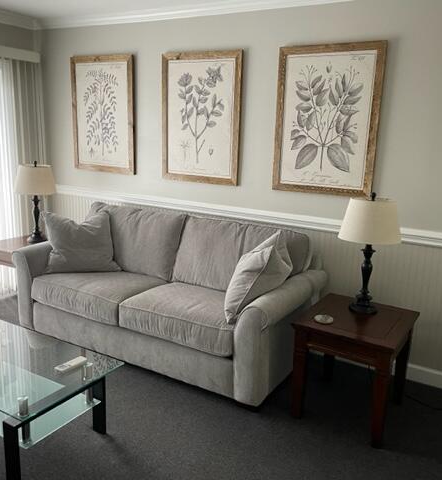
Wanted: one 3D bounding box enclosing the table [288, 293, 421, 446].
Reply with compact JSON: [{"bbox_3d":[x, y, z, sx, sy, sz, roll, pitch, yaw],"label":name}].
[{"bbox_3d":[0.760,0.703,2.742,0.540,0.560,0.605,9,15,29],"label":"table"}]

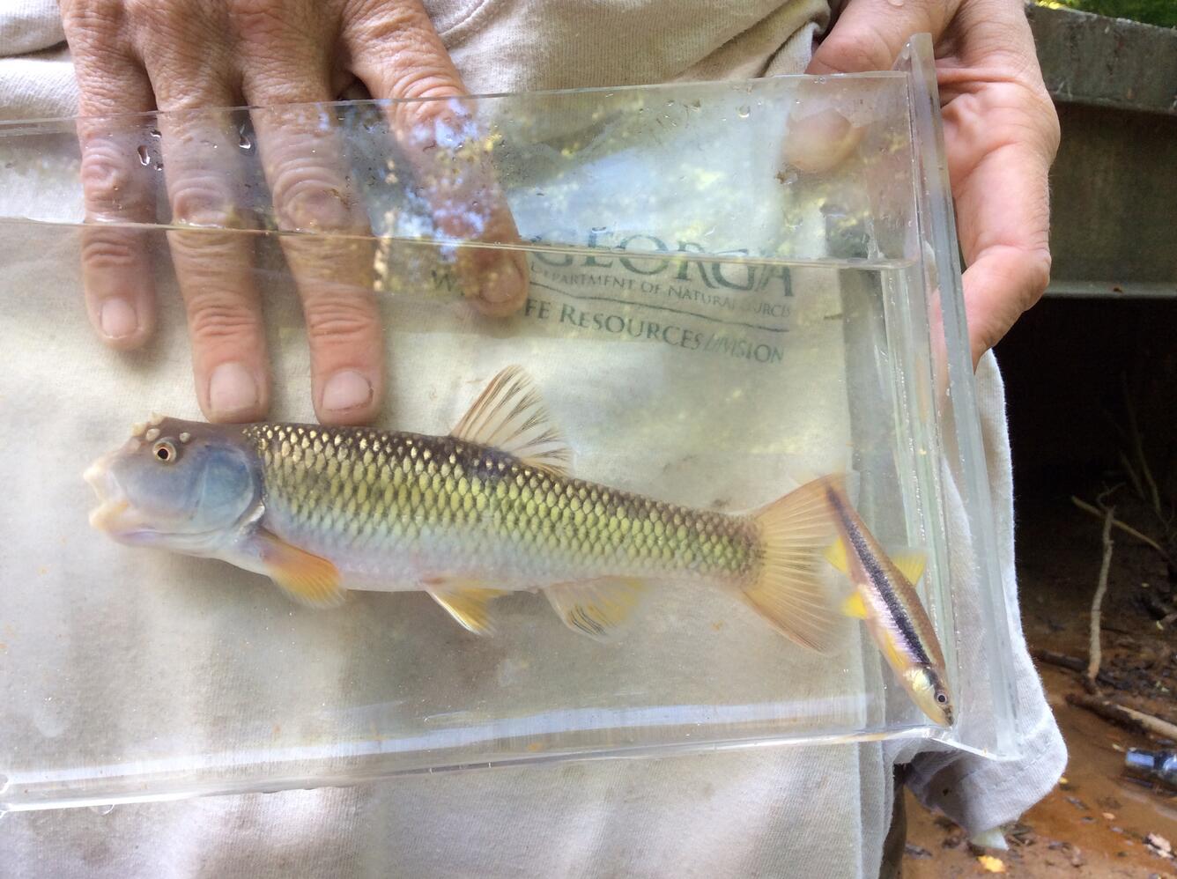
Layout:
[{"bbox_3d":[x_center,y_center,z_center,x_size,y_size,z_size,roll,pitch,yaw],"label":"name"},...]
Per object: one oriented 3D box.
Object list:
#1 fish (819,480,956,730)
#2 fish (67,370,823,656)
[{"bbox_3d":[0.075,0.039,0.275,0.025,0.066,0.013,-27,-6,0],"label":"fish"},{"bbox_3d":[-0.030,0.015,0.280,0.188,0.068,0.032,6,2,-2],"label":"fish"}]

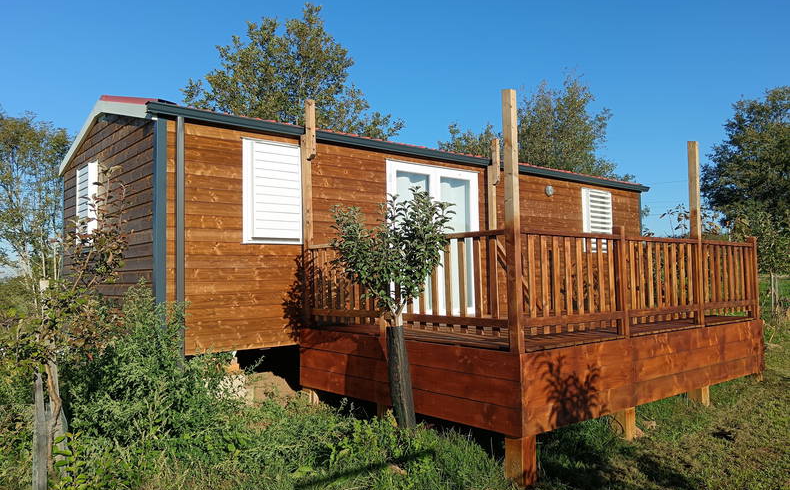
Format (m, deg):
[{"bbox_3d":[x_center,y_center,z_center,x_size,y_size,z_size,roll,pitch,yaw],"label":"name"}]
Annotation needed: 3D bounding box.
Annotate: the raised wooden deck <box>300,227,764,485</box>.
[{"bbox_3d":[1.669,0.892,7.048,4.490,1.838,3.026,2,-4,-40],"label":"raised wooden deck"}]

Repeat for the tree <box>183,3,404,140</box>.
[{"bbox_3d":[-3.076,-2.497,18.741,6.800,9.917,6.800,2,-4,-40],"label":"tree"}]

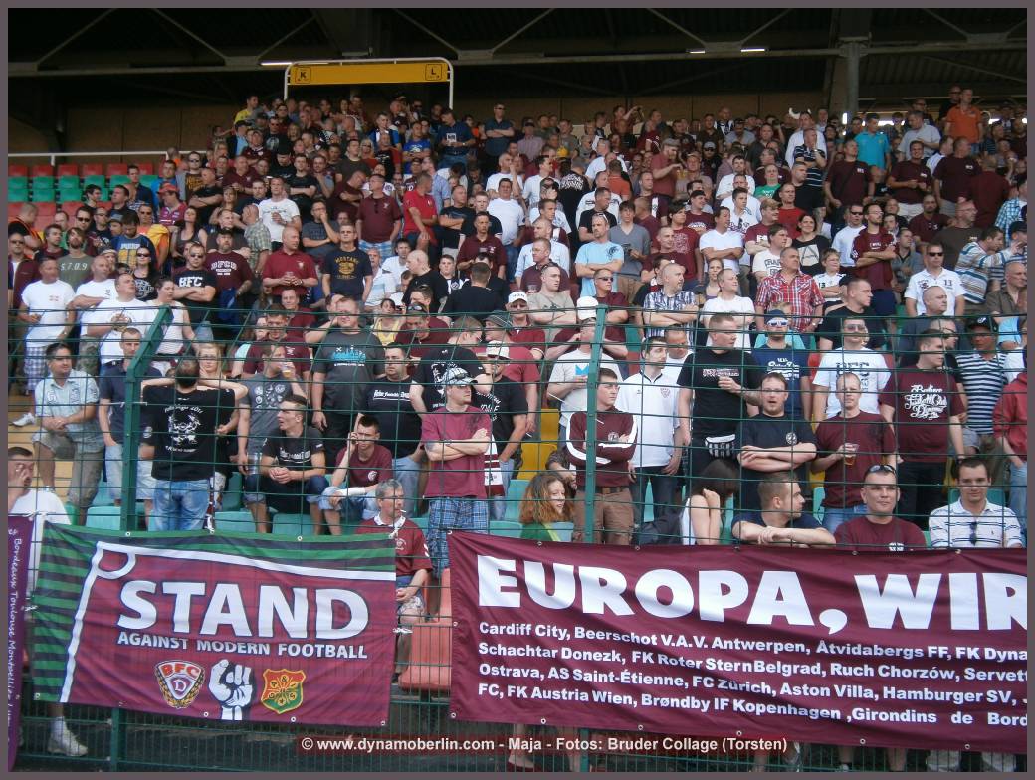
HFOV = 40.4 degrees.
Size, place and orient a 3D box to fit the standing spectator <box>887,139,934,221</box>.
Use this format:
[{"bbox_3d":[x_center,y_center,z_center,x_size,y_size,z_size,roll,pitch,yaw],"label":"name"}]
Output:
[{"bbox_3d":[4.618,-2.061,16.545,0.540,1.760,0.380,1,-4,10],"label":"standing spectator"}]

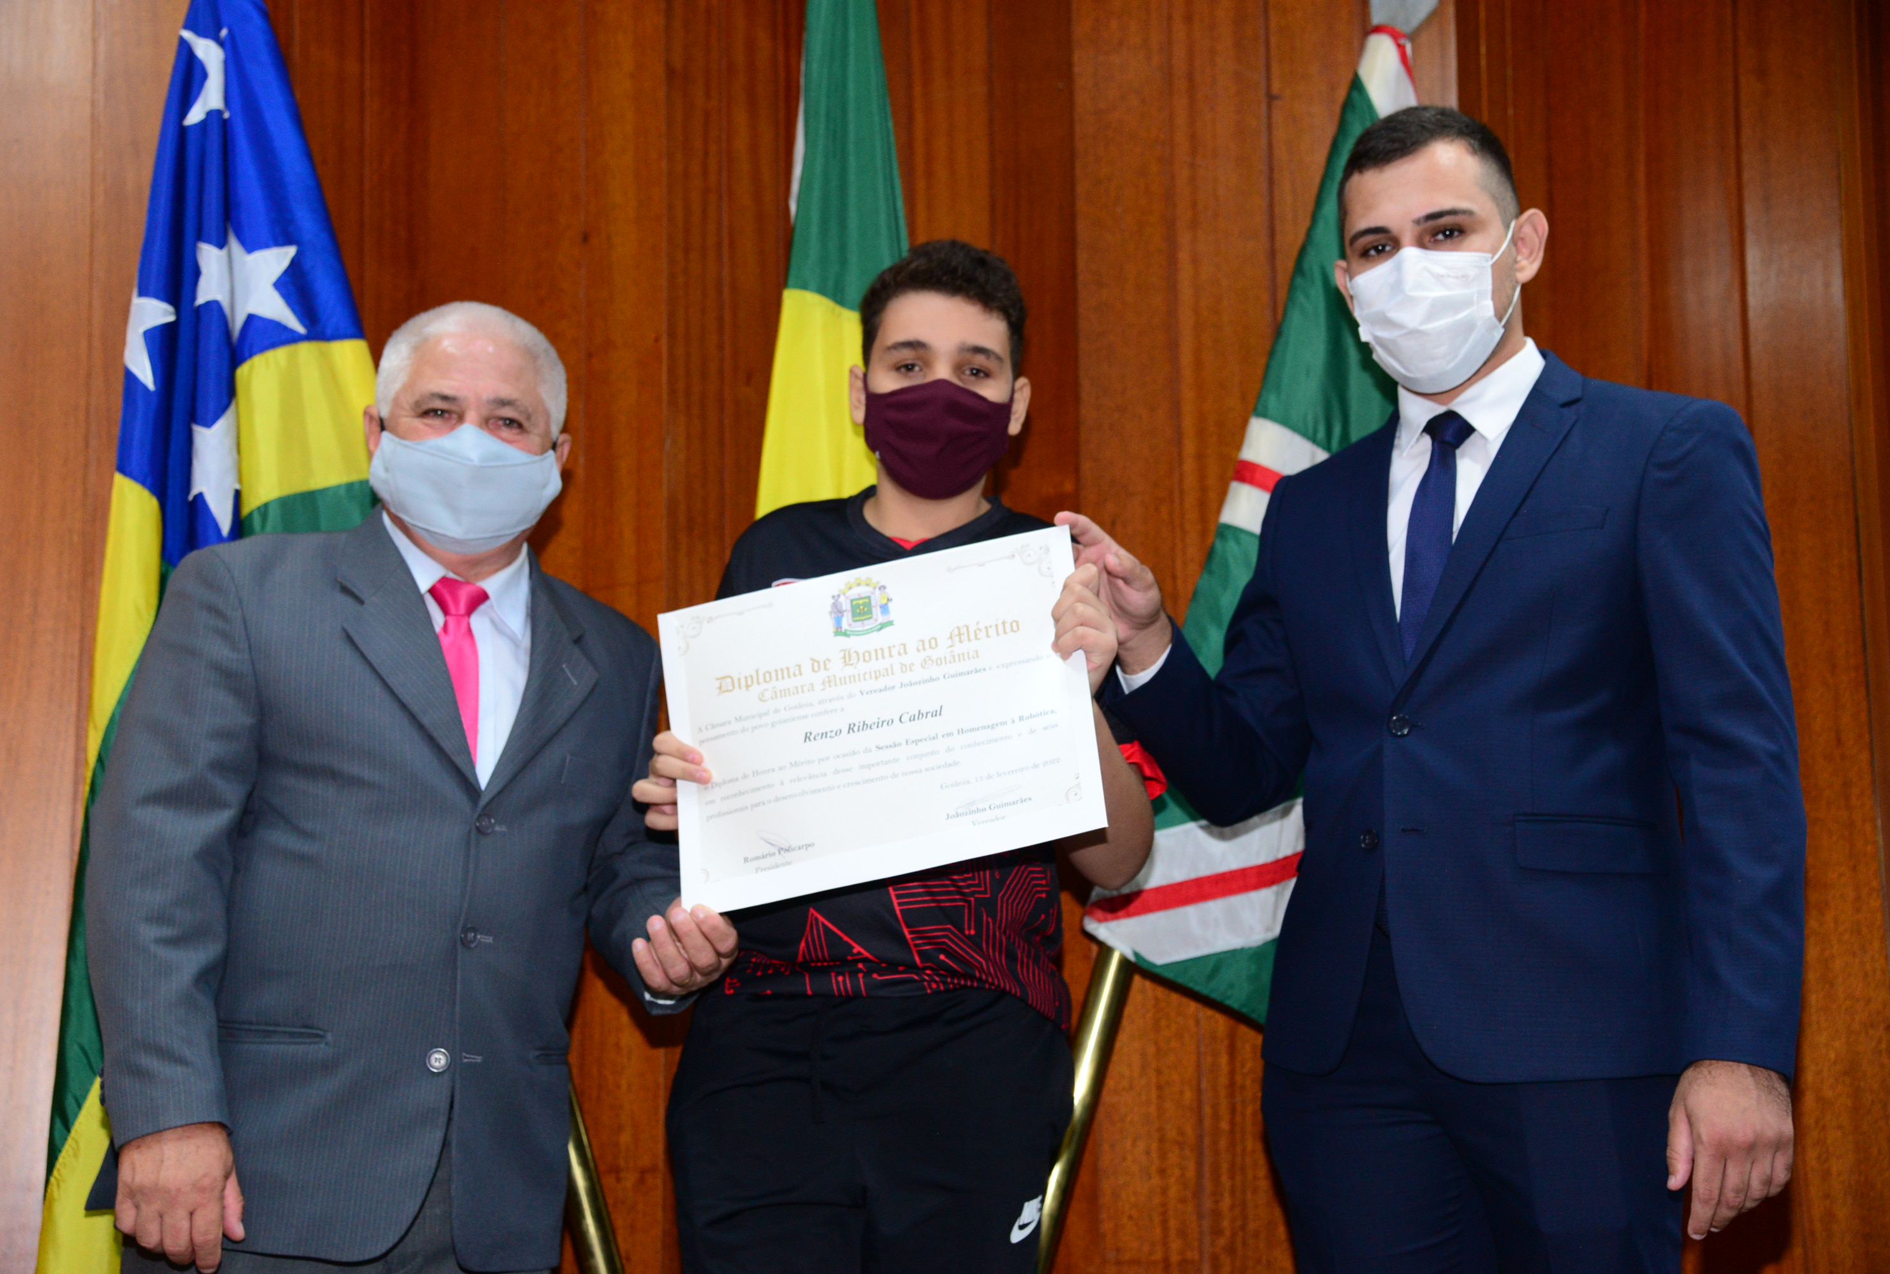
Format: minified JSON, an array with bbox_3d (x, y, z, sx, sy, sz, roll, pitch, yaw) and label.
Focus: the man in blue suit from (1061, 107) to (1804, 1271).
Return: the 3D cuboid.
[{"bbox_3d":[0.422,0.342,2.358,0.540,1.740,0.580,-7,-10,38],"label":"man in blue suit"}]

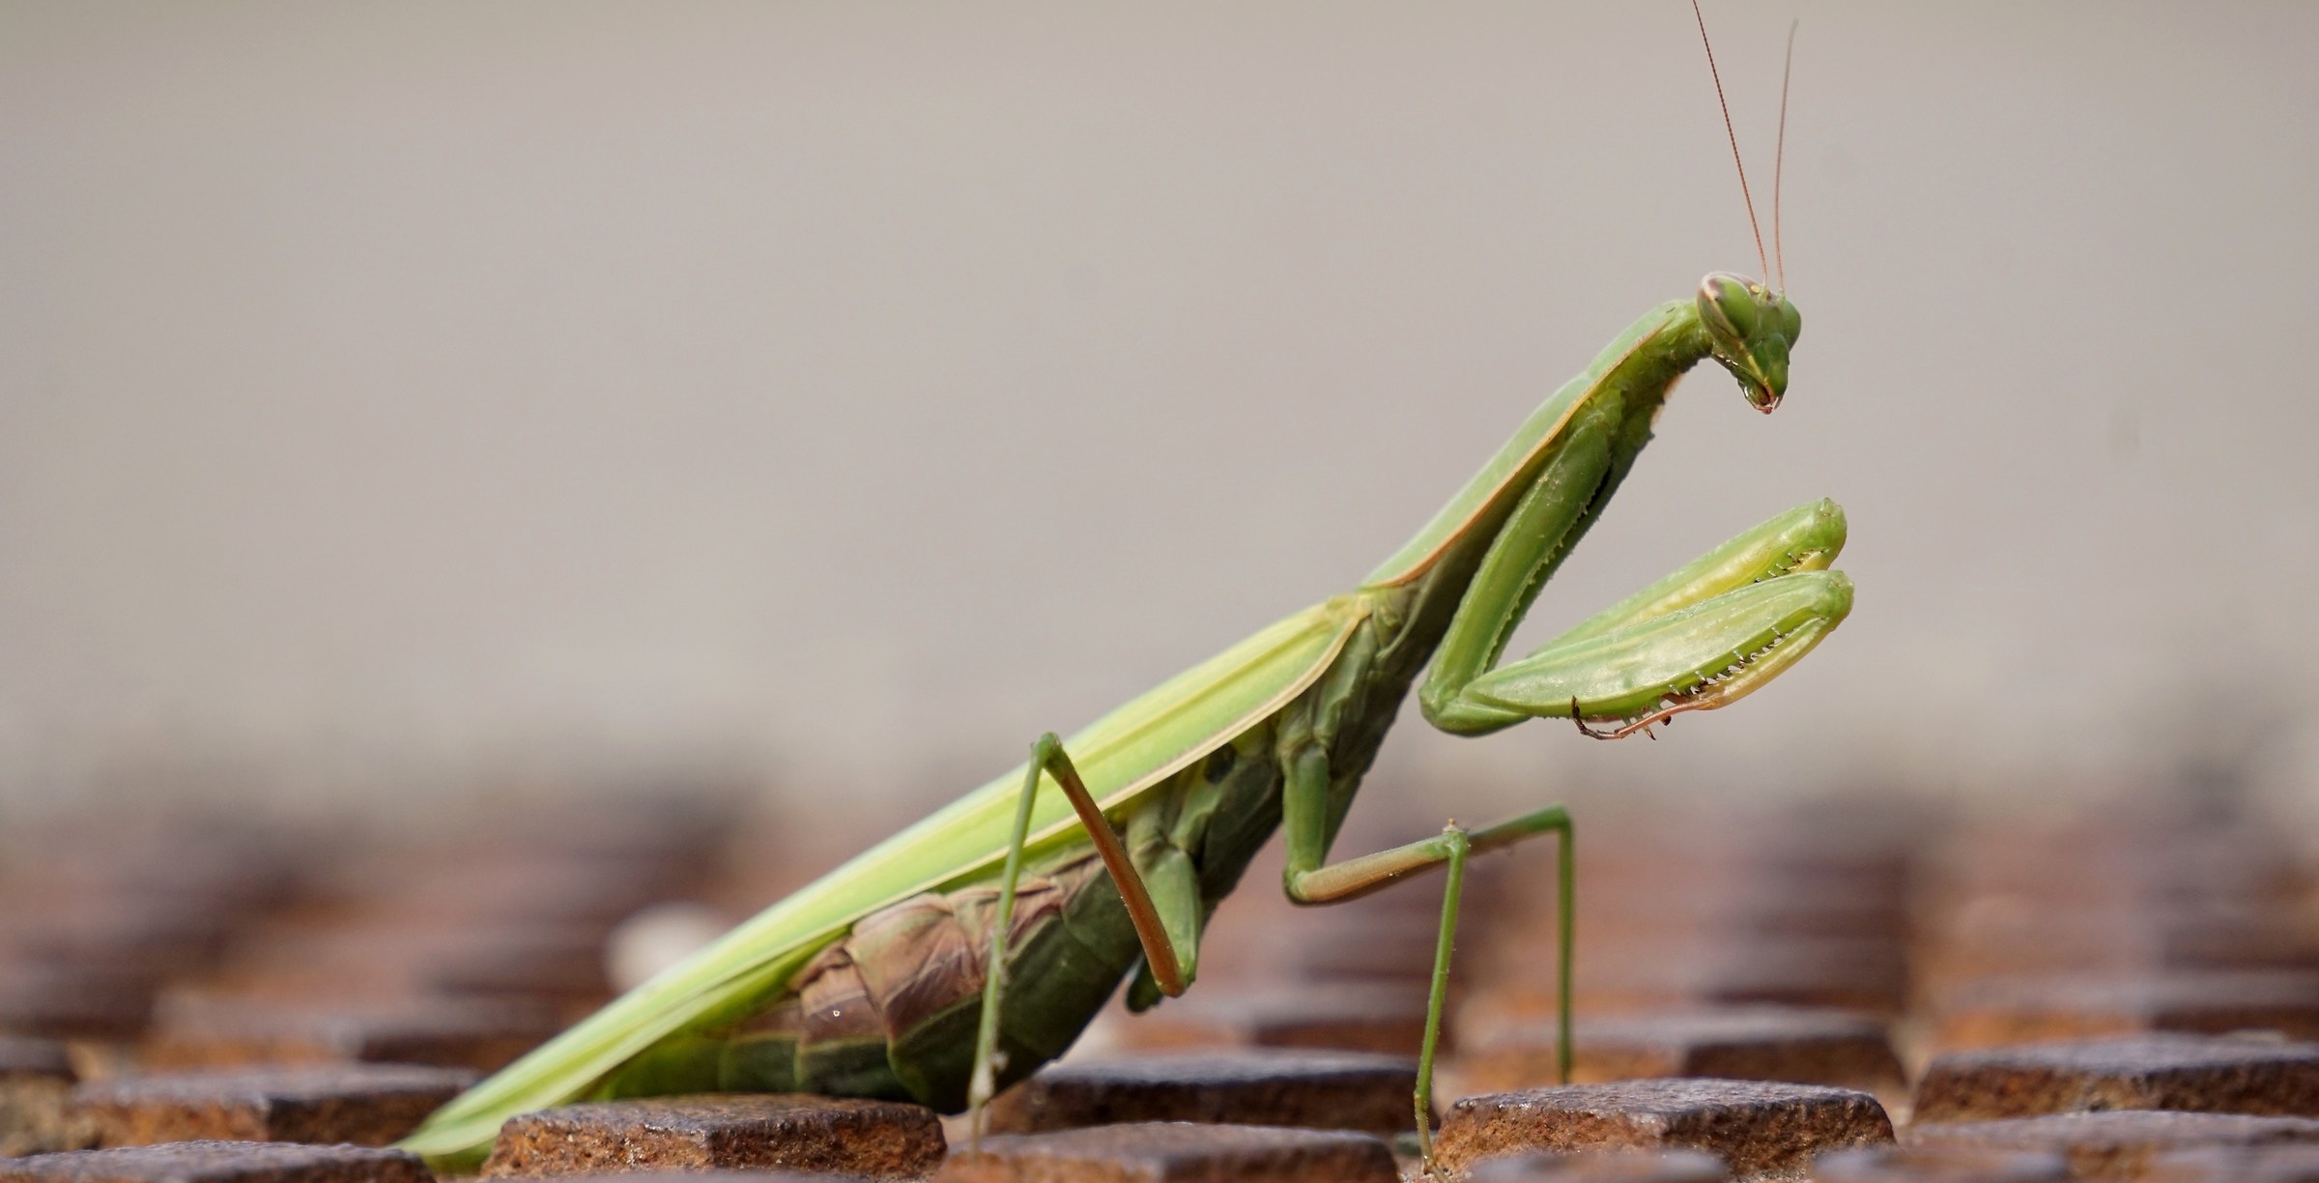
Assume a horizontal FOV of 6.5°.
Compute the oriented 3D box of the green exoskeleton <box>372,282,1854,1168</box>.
[{"bbox_3d":[-0.001,0.006,0.920,0.067,0.040,0.029,1,6,11],"label":"green exoskeleton"}]

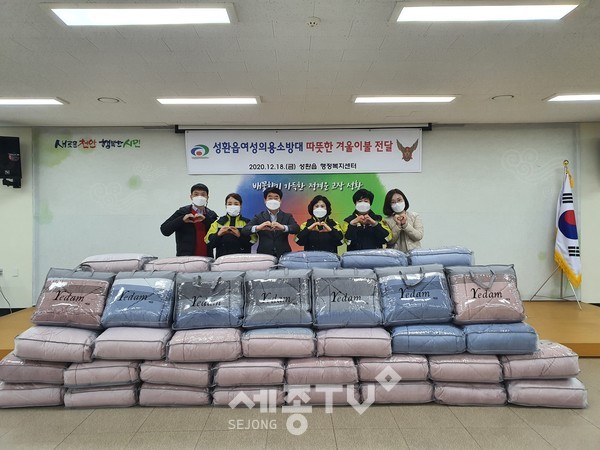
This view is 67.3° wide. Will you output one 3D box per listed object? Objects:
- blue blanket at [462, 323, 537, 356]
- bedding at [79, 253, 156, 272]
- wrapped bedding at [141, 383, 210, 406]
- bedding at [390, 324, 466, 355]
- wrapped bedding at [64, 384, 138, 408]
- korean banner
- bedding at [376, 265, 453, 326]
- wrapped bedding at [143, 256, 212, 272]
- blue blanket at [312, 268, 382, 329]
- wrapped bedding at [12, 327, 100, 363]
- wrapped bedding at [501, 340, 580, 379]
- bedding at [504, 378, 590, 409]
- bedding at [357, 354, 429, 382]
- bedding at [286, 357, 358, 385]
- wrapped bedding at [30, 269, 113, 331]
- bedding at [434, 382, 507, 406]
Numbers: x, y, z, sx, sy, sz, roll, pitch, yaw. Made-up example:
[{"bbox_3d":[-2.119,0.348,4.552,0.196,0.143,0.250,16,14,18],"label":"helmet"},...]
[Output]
[{"bbox_3d":[1.591,0.906,3.740,0.570,0.200,0.450,-1,1,0],"label":"blue blanket"},{"bbox_3d":[-1.720,0.389,4.353,0.580,0.180,0.490,-1,1,-3],"label":"bedding"},{"bbox_3d":[-0.978,1.344,3.793,0.565,0.180,0.490,-1,1,1],"label":"wrapped bedding"},{"bbox_3d":[1.012,0.911,3.734,0.570,0.200,0.450,-1,1,0],"label":"bedding"},{"bbox_3d":[-1.593,1.350,3.807,0.565,0.180,0.490,-1,1,-5],"label":"wrapped bedding"},{"bbox_3d":[0.065,-1.121,6.920,3.620,0.665,0.020,-1,1,-1],"label":"korean banner"},{"bbox_3d":[0.939,0.595,3.767,0.565,0.475,0.200,-1,-13,0],"label":"bedding"},{"bbox_3d":[-1.040,0.392,4.064,0.570,0.195,0.450,-1,1,0],"label":"wrapped bedding"},{"bbox_3d":[0.379,0.608,3.761,0.560,0.470,0.200,-1,-13,0],"label":"blue blanket"},{"bbox_3d":[-1.978,1.005,3.866,0.621,0.200,0.490,0,1,6],"label":"wrapped bedding"},{"bbox_3d":[1.847,1.082,3.666,0.580,0.195,0.450,-1,1,-1],"label":"wrapped bedding"},{"bbox_3d":[1.894,1.275,3.624,0.580,0.200,0.450,0,1,4],"label":"bedding"},{"bbox_3d":[0.730,1.125,3.732,0.551,0.170,0.470,-1,1,-1],"label":"bedding"},{"bbox_3d":[0.171,1.165,3.780,0.573,0.185,0.490,-1,1,-1],"label":"bedding"},{"bbox_3d":[-2.019,0.663,4.053,0.600,0.510,0.190,2,-25,4],"label":"wrapped bedding"},{"bbox_3d":[1.313,1.288,3.665,0.560,0.185,0.450,-1,1,0],"label":"bedding"}]

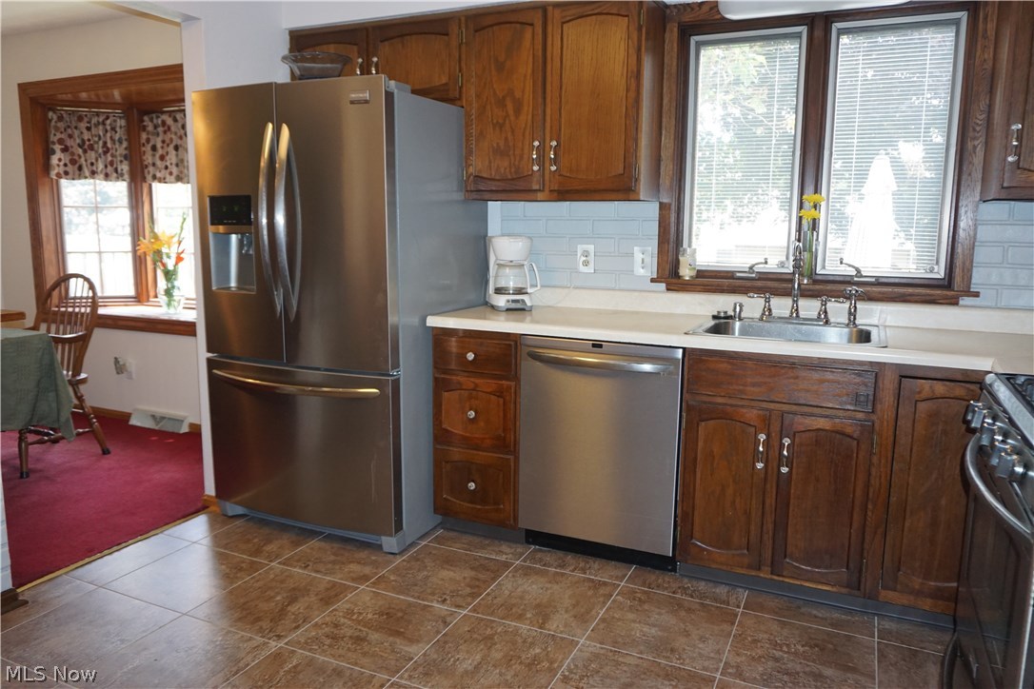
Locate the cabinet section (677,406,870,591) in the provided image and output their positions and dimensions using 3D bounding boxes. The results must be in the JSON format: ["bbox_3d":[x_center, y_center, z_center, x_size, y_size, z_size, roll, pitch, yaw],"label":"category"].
[{"bbox_3d":[0.943,0.467,2.601,0.576,0.571,0.520,4,9,25],"label":"cabinet section"}]

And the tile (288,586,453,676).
[{"bbox_3d":[-0.440,0.900,2.267,0.405,0.010,0.405,4,9,24],"label":"tile"}]

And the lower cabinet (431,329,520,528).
[{"bbox_3d":[-0.041,0.296,3.107,0.382,0.775,0.620,4,9,24],"label":"lower cabinet"}]

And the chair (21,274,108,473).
[{"bbox_3d":[-2.600,0.129,3.890,0.570,1.000,0.570,4,9,24],"label":"chair"}]

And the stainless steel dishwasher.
[{"bbox_3d":[0.408,0.332,2.875,0.599,0.760,0.635,4,9,24],"label":"stainless steel dishwasher"}]

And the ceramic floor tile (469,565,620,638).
[{"bbox_3d":[0.102,0.871,2.454,0.404,0.010,0.404,4,9,24],"label":"ceramic floor tile"}]

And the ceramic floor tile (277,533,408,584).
[{"bbox_3d":[-0.643,0.820,2.802,0.405,0.010,0.405,4,9,24],"label":"ceramic floor tile"}]

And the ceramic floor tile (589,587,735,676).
[{"bbox_3d":[0.471,0.899,2.288,0.404,0.010,0.404,4,9,24],"label":"ceramic floor tile"}]

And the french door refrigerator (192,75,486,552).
[{"bbox_3d":[-0.717,-0.143,3.141,0.908,1.775,0.843,4,9,24],"label":"french door refrigerator"}]

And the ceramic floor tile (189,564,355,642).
[{"bbox_3d":[-0.812,0.871,2.433,0.405,0.010,0.405,4,9,24],"label":"ceramic floor tile"}]

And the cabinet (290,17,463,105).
[{"bbox_3d":[-0.572,-1.224,3.302,0.915,0.375,0.325,4,9,24],"label":"cabinet"}]

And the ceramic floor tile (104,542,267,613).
[{"bbox_3d":[-1.185,0.843,2.600,0.405,0.010,0.405,4,9,24],"label":"ceramic floor tile"}]

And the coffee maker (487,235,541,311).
[{"bbox_3d":[-0.016,-0.304,3.059,0.200,0.310,0.215,-2,9,-15],"label":"coffee maker"}]

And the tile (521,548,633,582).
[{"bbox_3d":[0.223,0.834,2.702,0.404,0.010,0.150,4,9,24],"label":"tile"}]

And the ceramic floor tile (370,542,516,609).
[{"bbox_3d":[-0.268,0.844,2.614,0.404,0.010,0.404,4,9,24],"label":"ceramic floor tile"}]

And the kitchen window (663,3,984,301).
[{"bbox_3d":[1.111,-0.753,2.727,1.120,1.130,0.100,4,9,24],"label":"kitchen window"}]

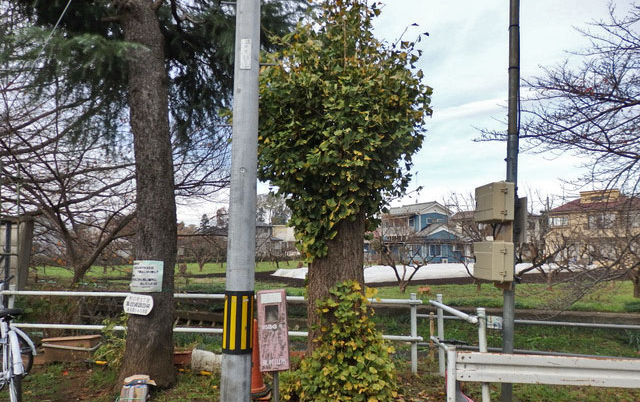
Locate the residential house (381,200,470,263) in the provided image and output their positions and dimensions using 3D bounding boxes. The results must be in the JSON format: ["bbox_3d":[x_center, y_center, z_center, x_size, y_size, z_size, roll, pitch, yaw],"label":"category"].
[{"bbox_3d":[11.800,3.900,51.500,6.800,7.000,9.000,3,-6,-14],"label":"residential house"}]

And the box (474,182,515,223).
[{"bbox_3d":[1.631,0.024,4.327,0.190,0.330,0.410,3,-6,-2],"label":"box"}]

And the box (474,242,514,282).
[{"bbox_3d":[1.599,0.557,4.273,0.190,0.330,0.410,3,-6,-2],"label":"box"}]

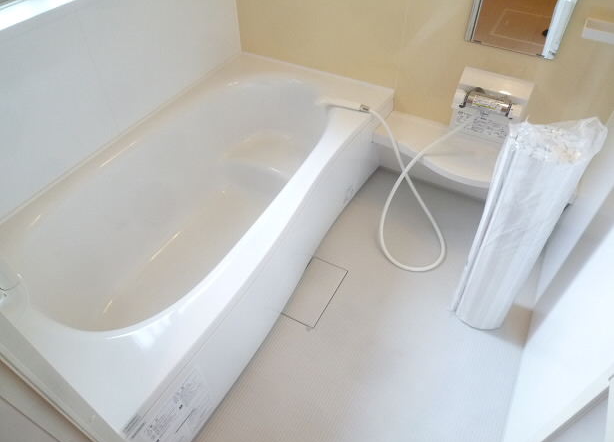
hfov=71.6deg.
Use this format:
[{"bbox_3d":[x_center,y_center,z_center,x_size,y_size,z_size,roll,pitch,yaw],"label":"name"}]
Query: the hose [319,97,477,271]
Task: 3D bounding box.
[{"bbox_3d":[0.309,-0.186,1.747,0.650,0.460,0.460,22,51,20],"label":"hose"}]

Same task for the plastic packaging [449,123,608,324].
[{"bbox_3d":[0.627,0.052,1.304,0.190,0.760,0.175,20,48,22],"label":"plastic packaging"}]

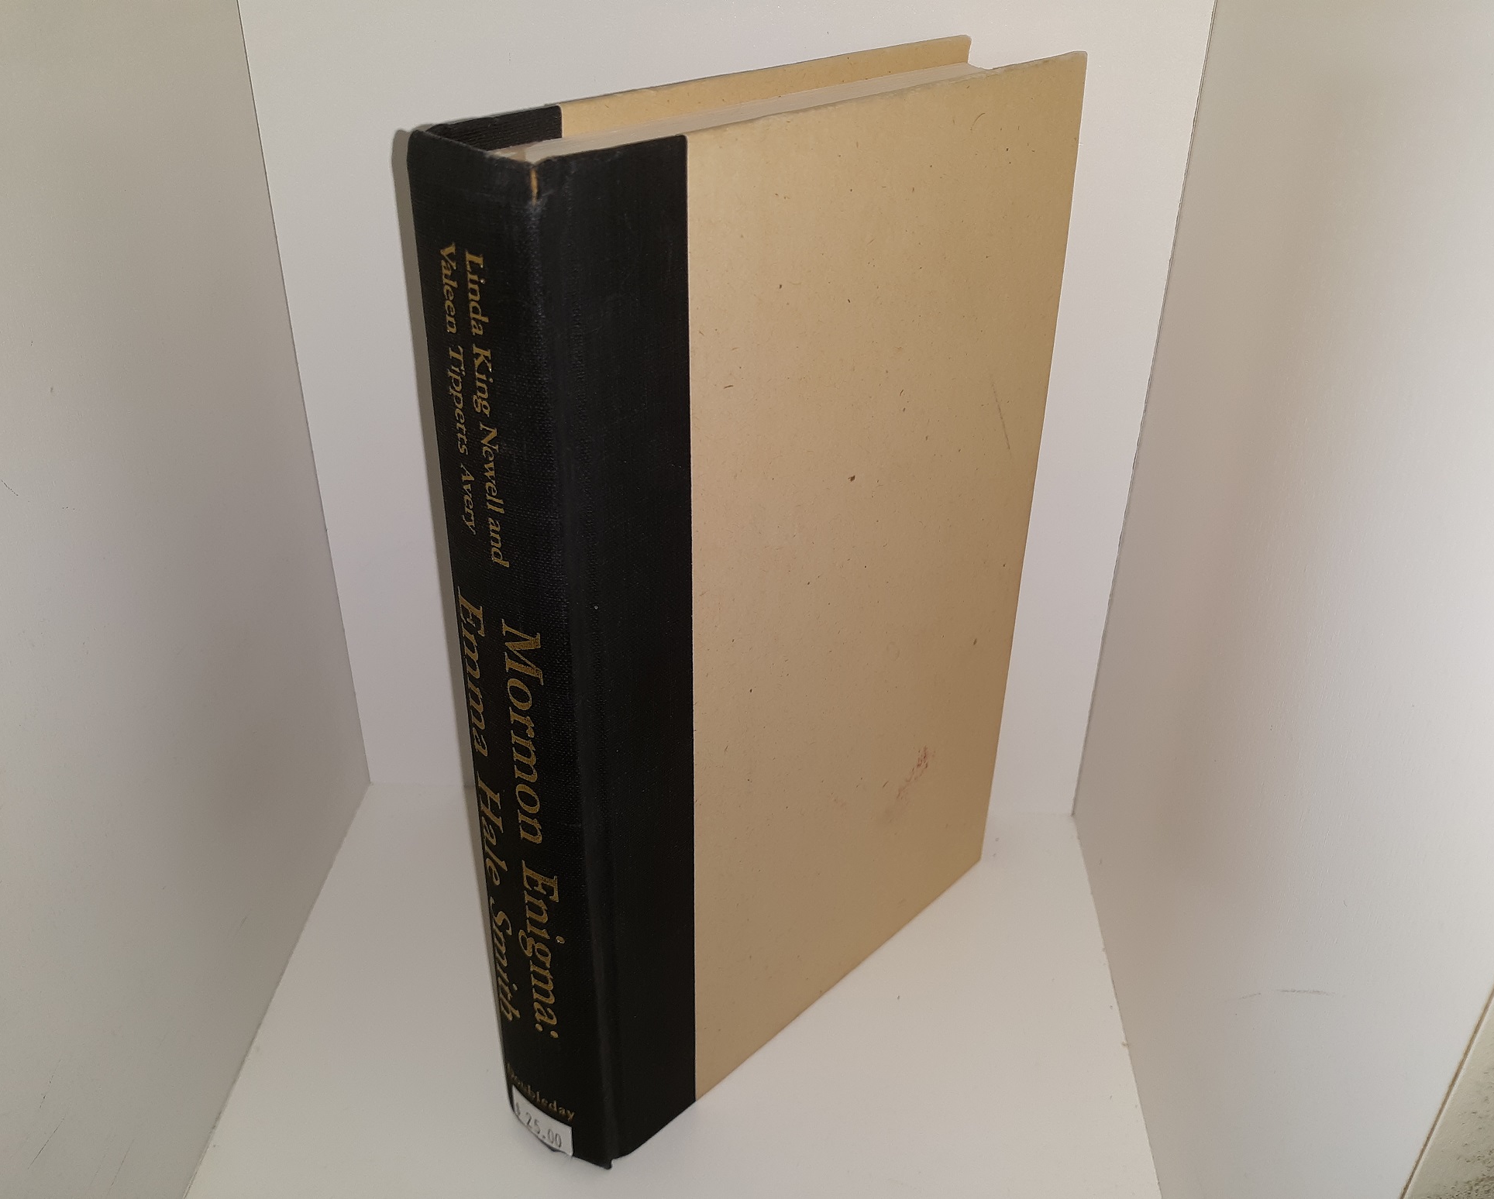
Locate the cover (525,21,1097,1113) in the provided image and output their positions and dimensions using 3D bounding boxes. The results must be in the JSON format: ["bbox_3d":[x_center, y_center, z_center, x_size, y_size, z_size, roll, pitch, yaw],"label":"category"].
[{"bbox_3d":[0.020,-0.002,0.321,0.032,0.241,0.128,27,40,36],"label":"cover"}]

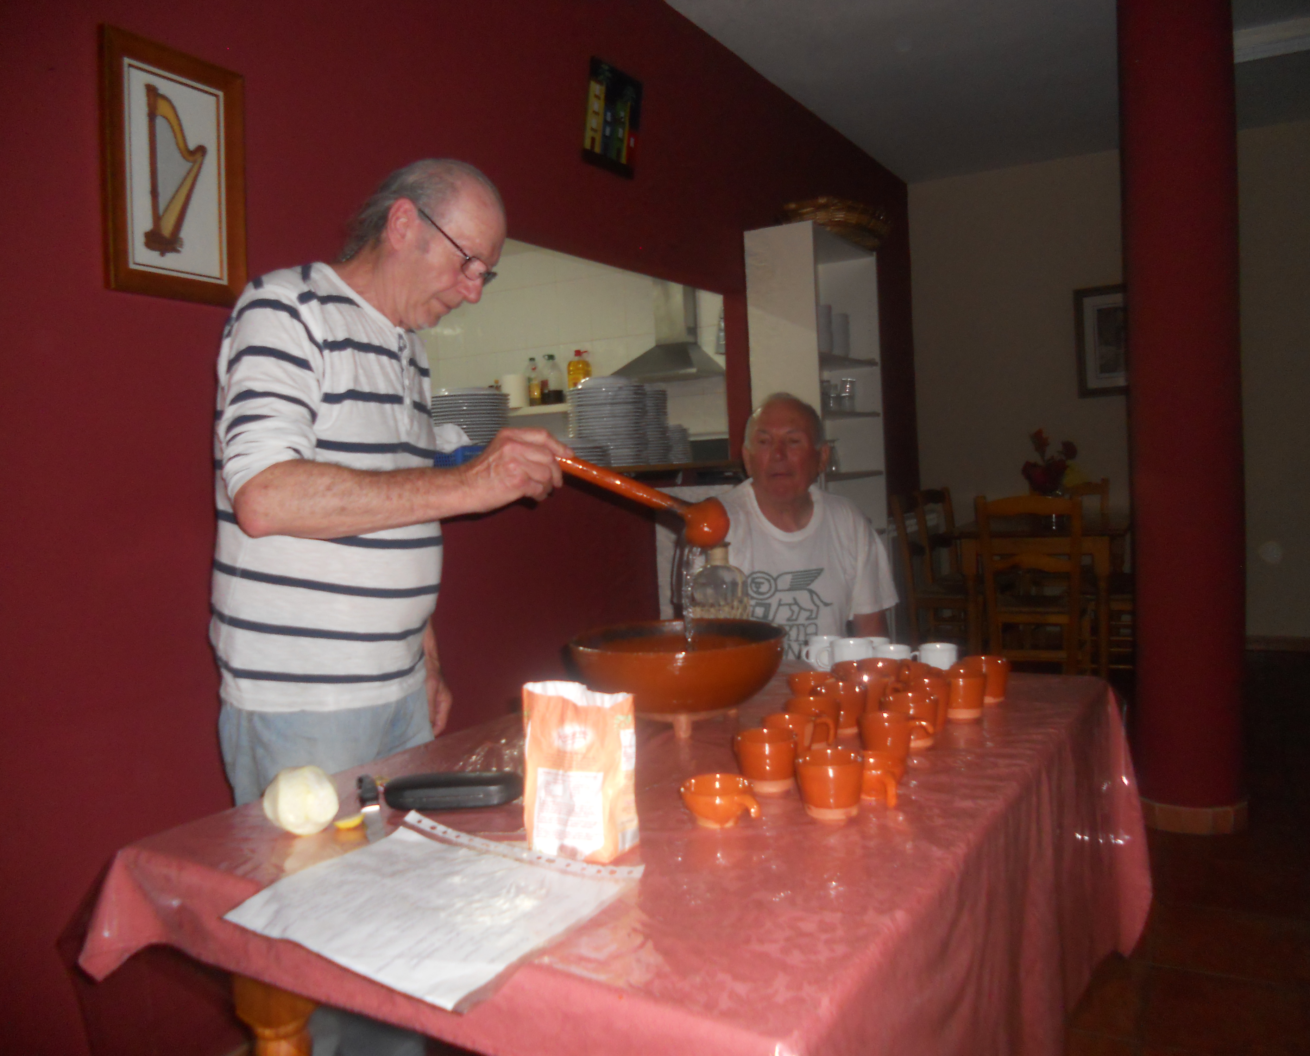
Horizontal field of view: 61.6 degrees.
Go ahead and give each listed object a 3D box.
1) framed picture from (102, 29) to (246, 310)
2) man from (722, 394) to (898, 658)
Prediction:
[{"bbox_3d":[-0.830,-0.622,1.933,0.035,0.435,0.292,2,5,29],"label":"framed picture"},{"bbox_3d":[0.282,0.346,2.265,0.500,1.260,0.740,-2,3,12],"label":"man"}]

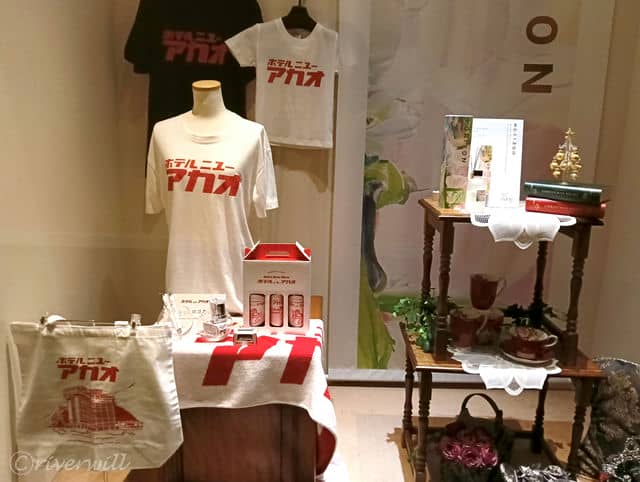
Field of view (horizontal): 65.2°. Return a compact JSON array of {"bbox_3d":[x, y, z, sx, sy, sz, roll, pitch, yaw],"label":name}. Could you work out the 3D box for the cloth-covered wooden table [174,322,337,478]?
[{"bbox_3d":[-0.227,0.496,1.600,0.502,0.442,0.330,1,10,0],"label":"cloth-covered wooden table"}]

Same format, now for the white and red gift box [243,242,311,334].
[{"bbox_3d":[-0.130,0.142,1.550,0.203,0.279,0.075,1,10,-1],"label":"white and red gift box"}]

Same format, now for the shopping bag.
[{"bbox_3d":[-0.578,0.393,1.300,0.395,0.365,0.120,1,12,0],"label":"shopping bag"}]

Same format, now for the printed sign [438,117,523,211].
[{"bbox_3d":[0.481,-0.231,1.503,0.235,0.275,0.070,2,10,2],"label":"printed sign"}]

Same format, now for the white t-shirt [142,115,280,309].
[{"bbox_3d":[-0.341,-0.093,1.690,0.440,0.650,0.240,3,12,8],"label":"white t-shirt"}]

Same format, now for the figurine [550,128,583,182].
[{"bbox_3d":[0.688,-0.238,1.397,0.080,0.150,0.075,2,12,3],"label":"figurine"}]

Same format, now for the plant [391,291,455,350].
[{"bbox_3d":[0.311,0.238,1.494,0.175,0.165,0.145,2,12,3],"label":"plant"}]

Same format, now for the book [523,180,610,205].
[{"bbox_3d":[0.694,-0.142,1.417,0.190,0.036,0.130,8,14,30],"label":"book"}]

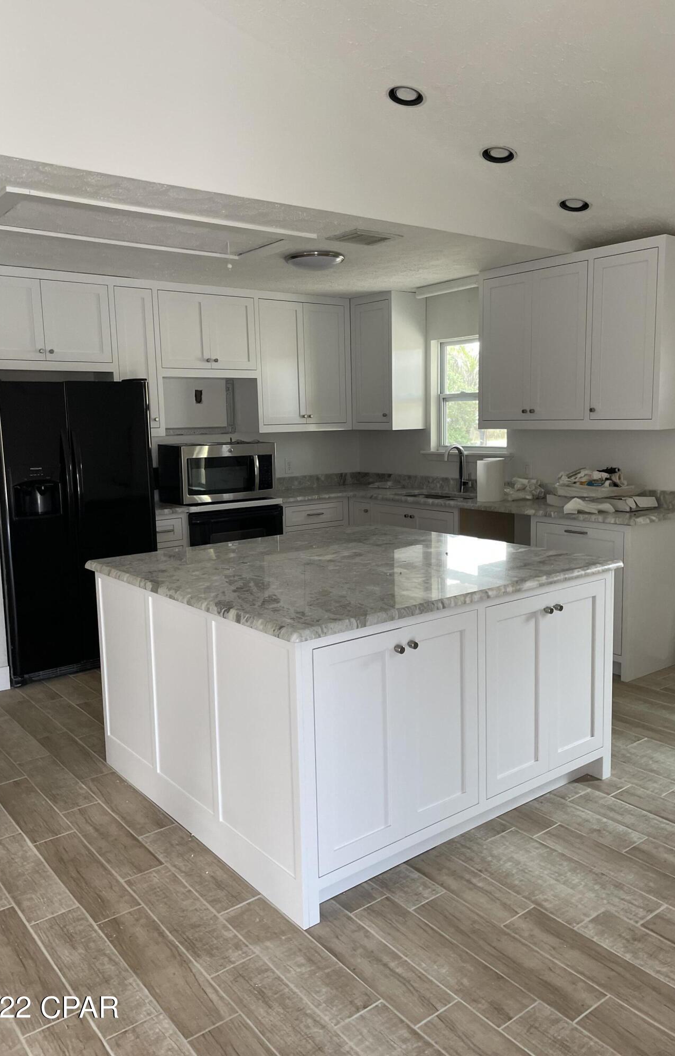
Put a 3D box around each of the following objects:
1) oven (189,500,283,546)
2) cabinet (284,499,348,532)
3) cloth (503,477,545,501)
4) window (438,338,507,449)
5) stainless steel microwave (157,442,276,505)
[{"bbox_3d":[-0.868,0.253,5.874,0.761,0.917,0.645,-7,10,-37],"label":"oven"},{"bbox_3d":[-0.336,0.196,6.345,0.625,0.873,0.618,-7,10,-37],"label":"cabinet"},{"bbox_3d":[1.263,-0.266,5.394,0.192,0.136,0.242,-7,10,-37],"label":"cloth"},{"bbox_3d":[1.040,-1.019,6.017,0.080,0.855,0.755,-7,10,-37],"label":"window"},{"bbox_3d":[-0.874,-0.414,5.829,0.760,0.403,0.385,-7,10,-37],"label":"stainless steel microwave"}]

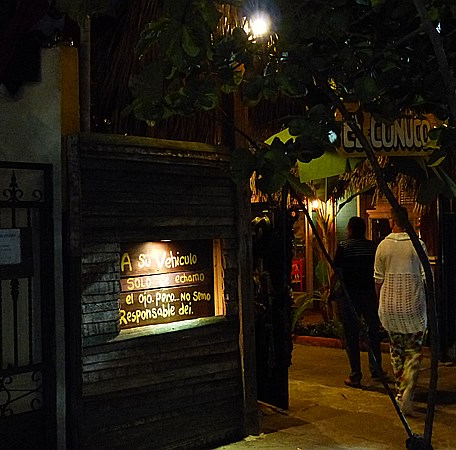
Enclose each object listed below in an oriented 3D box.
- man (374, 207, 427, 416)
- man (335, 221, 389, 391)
[{"bbox_3d":[1.485,0.720,6.220,0.510,1.740,0.520,-1,0,14],"label":"man"},{"bbox_3d":[1.335,0.760,7.300,0.540,1.690,0.430,-1,0,8],"label":"man"}]

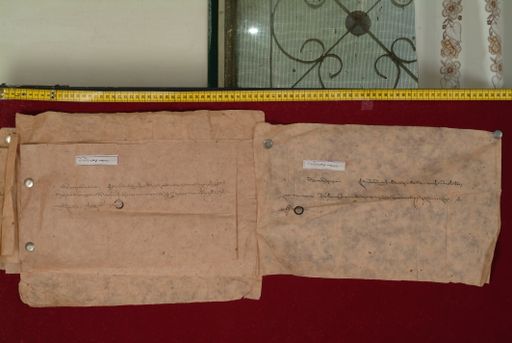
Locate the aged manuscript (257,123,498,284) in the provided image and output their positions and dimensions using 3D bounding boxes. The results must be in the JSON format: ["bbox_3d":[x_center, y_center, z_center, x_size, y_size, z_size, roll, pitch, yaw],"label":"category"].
[{"bbox_3d":[0.204,0.055,2.111,0.420,0.263,0.010,3,0,0],"label":"aged manuscript"}]

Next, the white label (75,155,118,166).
[{"bbox_3d":[-0.268,-0.018,2.111,0.072,0.017,0.002,0,0,0],"label":"white label"}]

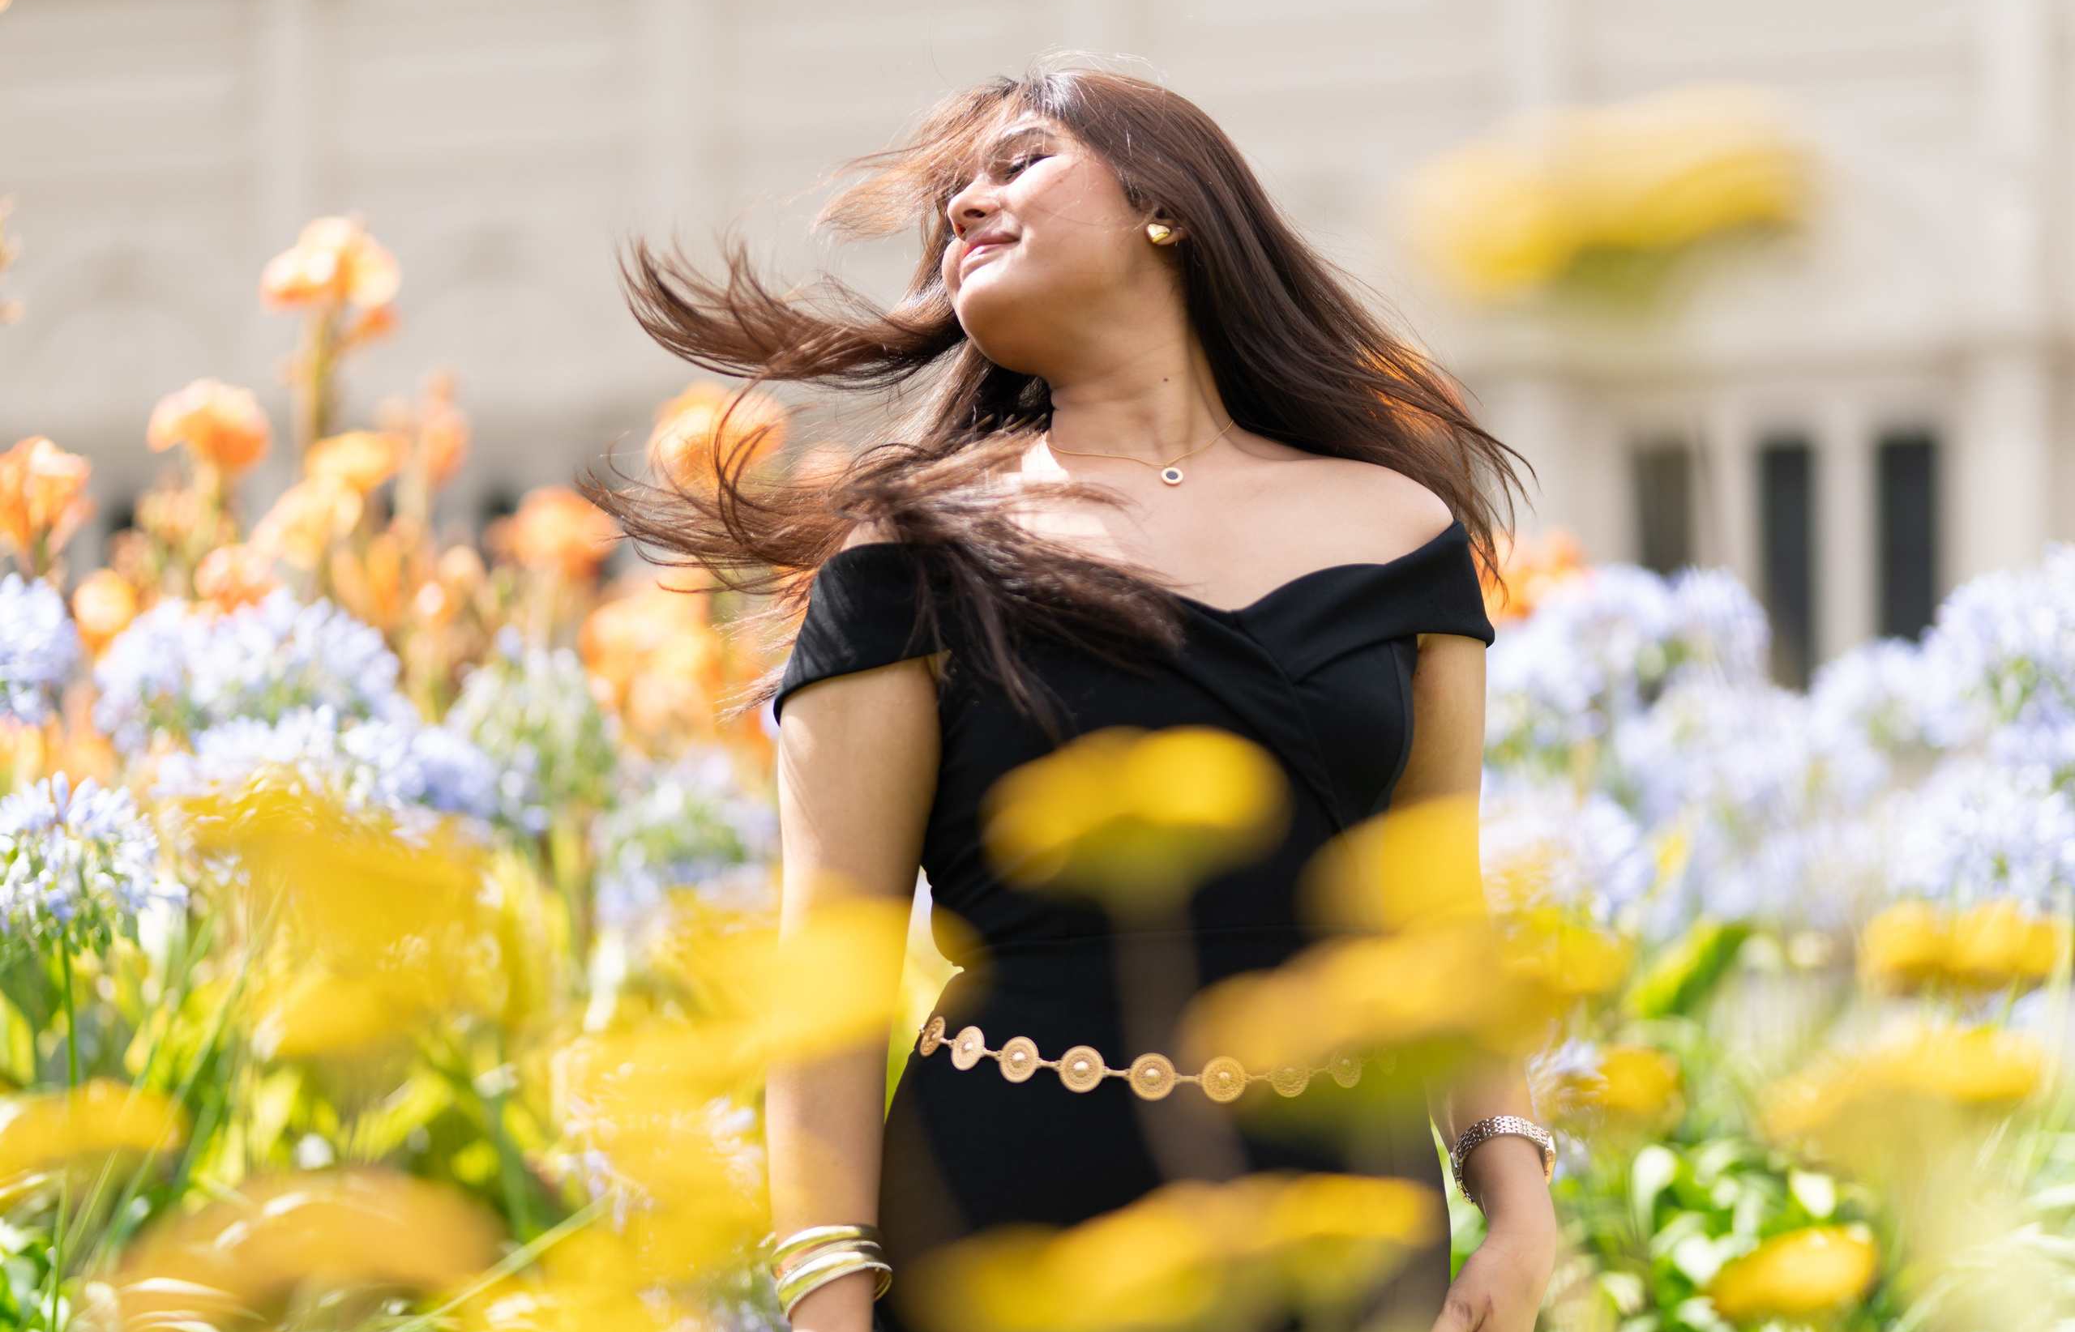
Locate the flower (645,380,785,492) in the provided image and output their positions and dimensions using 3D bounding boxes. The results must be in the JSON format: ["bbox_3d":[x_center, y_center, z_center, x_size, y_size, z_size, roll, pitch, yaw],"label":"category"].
[{"bbox_3d":[-0.327,-0.234,5.000,0.141,0.105,0.120,0,-6,-4],"label":"flower"}]

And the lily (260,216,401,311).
[{"bbox_3d":[-0.707,-0.403,4.900,0.137,0.093,0.120,1,-6,-8],"label":"lily"}]

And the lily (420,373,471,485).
[{"bbox_3d":[-0.629,-0.251,5.200,0.053,0.117,0.060,1,-6,-7],"label":"lily"}]

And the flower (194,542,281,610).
[{"bbox_3d":[-0.800,-0.088,4.900,0.085,0.069,0.080,1,-6,-9],"label":"flower"}]

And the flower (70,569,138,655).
[{"bbox_3d":[-0.915,-0.052,4.800,0.065,0.085,0.070,1,-6,-11],"label":"flower"}]

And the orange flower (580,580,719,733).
[{"bbox_3d":[-0.384,-0.009,4.850,0.134,0.145,0.130,0,-6,-5],"label":"orange flower"}]

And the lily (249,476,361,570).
[{"bbox_3d":[-0.731,-0.143,4.900,0.108,0.089,0.100,1,-6,-9],"label":"lily"}]

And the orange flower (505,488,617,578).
[{"bbox_3d":[-0.502,-0.140,5.200,0.112,0.096,0.100,1,-6,-6],"label":"orange flower"}]

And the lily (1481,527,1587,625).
[{"bbox_3d":[0.509,-0.095,5.100,0.119,0.099,0.100,-1,-6,6],"label":"lily"}]

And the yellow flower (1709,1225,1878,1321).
[{"bbox_3d":[0.424,0.341,2.750,0.092,0.051,0.080,-1,-6,9],"label":"yellow flower"}]

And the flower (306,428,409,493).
[{"bbox_3d":[-0.694,-0.209,5.000,0.103,0.064,0.095,1,-6,-8],"label":"flower"}]

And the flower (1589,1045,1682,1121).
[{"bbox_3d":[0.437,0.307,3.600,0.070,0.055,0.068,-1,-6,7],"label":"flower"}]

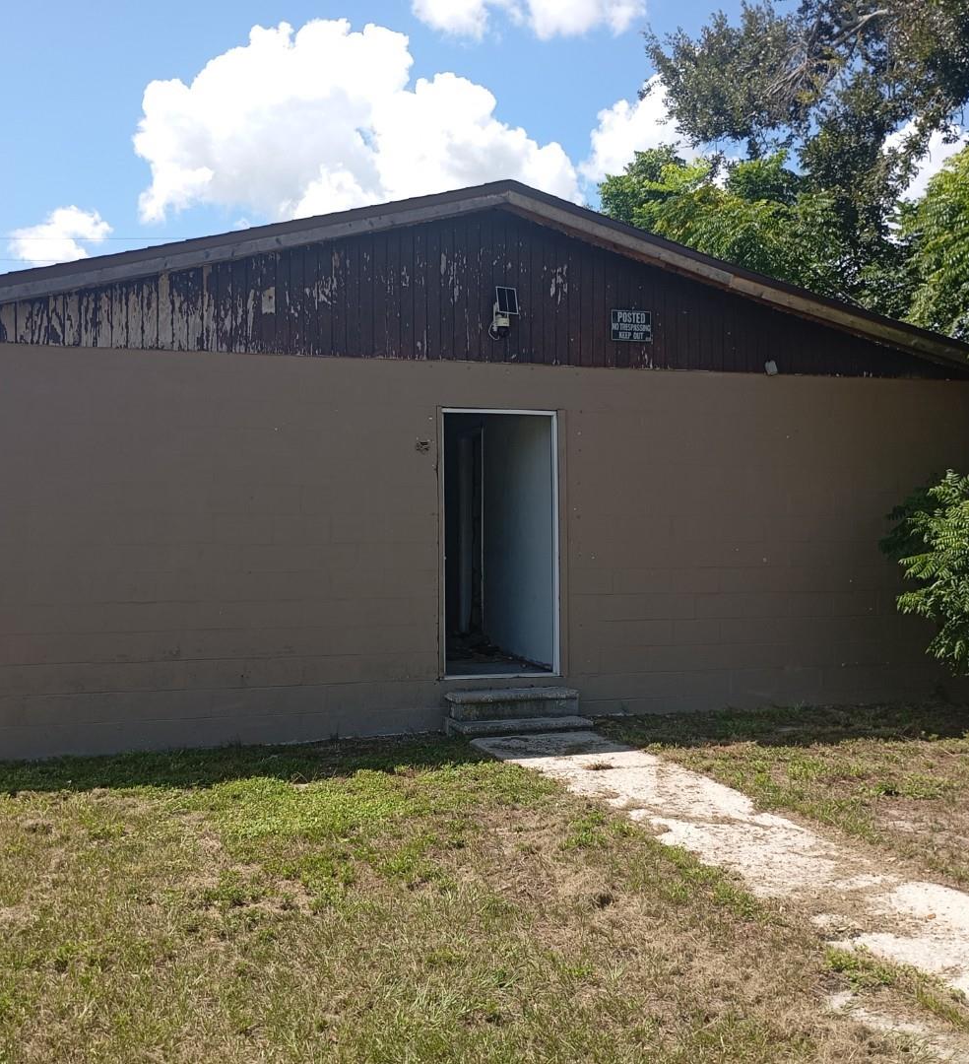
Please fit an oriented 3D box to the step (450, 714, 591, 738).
[{"bbox_3d":[0.249,1.414,8.308,0.950,0.115,0.540,0,0,-15],"label":"step"}]

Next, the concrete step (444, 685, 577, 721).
[{"bbox_3d":[0.210,1.267,8.413,0.930,0.180,0.320,0,0,-15],"label":"concrete step"}]

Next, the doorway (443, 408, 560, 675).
[{"bbox_3d":[0.109,0.089,8.618,0.940,2.004,0.130,0,0,-15],"label":"doorway"}]

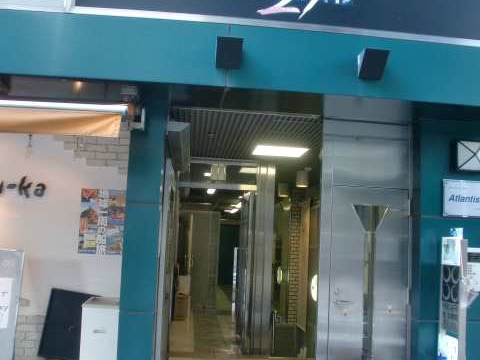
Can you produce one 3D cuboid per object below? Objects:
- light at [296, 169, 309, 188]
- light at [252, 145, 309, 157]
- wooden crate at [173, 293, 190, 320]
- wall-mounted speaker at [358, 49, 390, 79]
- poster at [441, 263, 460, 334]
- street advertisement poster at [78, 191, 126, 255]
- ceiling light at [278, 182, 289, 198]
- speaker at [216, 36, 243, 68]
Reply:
[{"bbox_3d":[0.978,0.000,8.073,0.175,0.250,0.175,3,-5,-5],"label":"light"},{"bbox_3d":[0.474,-0.350,6.224,0.610,0.060,0.650,3,-6,-5],"label":"light"},{"bbox_3d":[-0.989,2.137,8.768,0.200,0.420,0.420,2,-6,3],"label":"wooden crate"},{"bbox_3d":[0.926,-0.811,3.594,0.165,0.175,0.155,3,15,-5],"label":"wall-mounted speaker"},{"bbox_3d":[1.653,0.931,4.071,0.020,0.500,0.380,2,-5,3],"label":"poster"},{"bbox_3d":[-1.263,0.385,4.758,0.415,0.600,0.010,3,-6,-5],"label":"street advertisement poster"},{"bbox_3d":[0.854,0.215,10.111,0.175,0.250,0.175,3,-5,-5],"label":"ceiling light"},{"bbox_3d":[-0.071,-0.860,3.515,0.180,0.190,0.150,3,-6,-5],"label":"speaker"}]

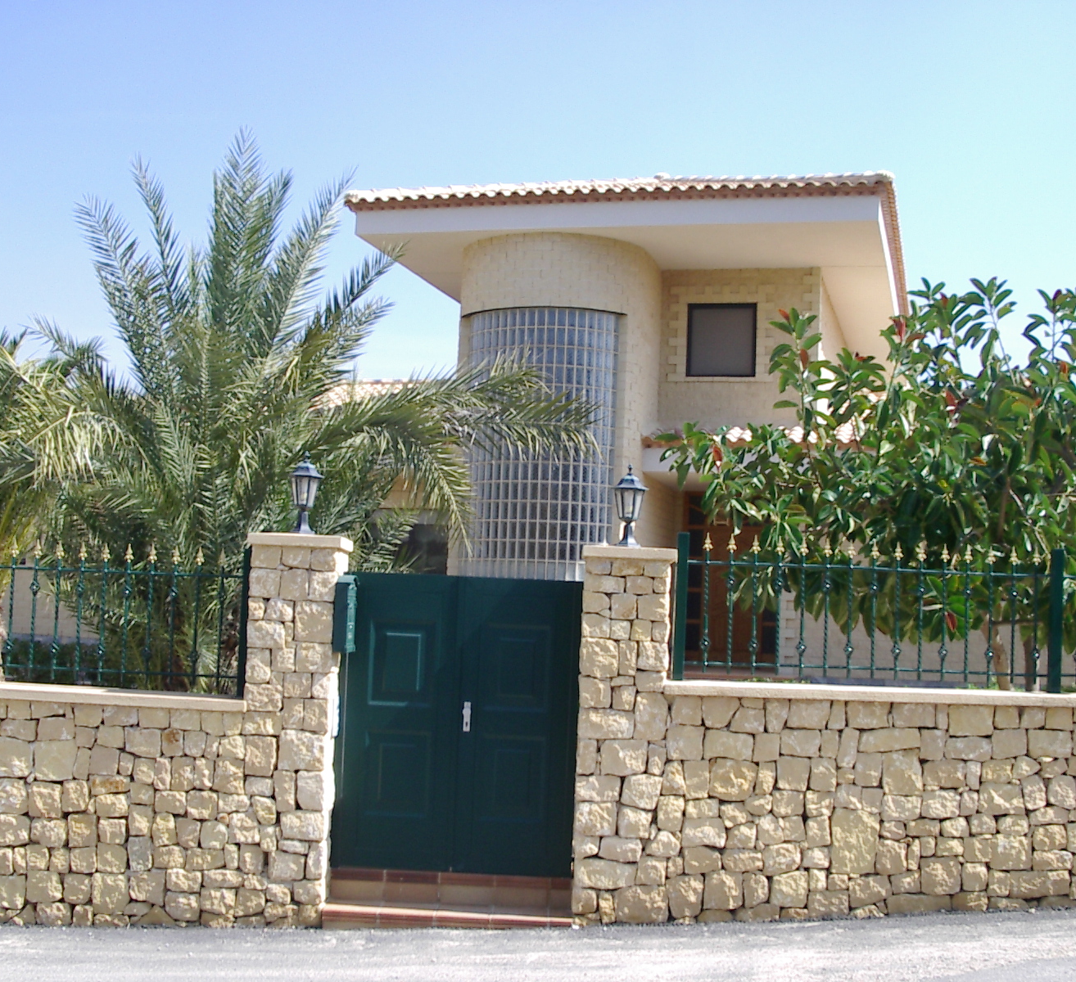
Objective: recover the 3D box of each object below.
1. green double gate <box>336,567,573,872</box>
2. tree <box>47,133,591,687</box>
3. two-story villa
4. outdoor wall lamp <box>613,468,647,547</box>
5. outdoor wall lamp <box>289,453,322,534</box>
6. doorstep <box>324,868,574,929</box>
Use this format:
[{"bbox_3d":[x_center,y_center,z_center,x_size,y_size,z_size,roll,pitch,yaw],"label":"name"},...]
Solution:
[{"bbox_3d":[-0.481,1.415,8.730,1.480,1.778,0.070,2,-3,5],"label":"green double gate"},{"bbox_3d":[-1.925,-0.480,11.654,4.169,4.793,4.038,2,-3,0],"label":"tree"},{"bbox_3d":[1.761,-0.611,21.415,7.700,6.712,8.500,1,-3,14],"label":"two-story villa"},{"bbox_3d":[0.555,0.096,8.709,0.205,0.490,0.200,2,-3,5],"label":"outdoor wall lamp"},{"bbox_3d":[-1.438,0.016,8.884,0.205,0.490,0.200,2,-3,5],"label":"outdoor wall lamp"},{"bbox_3d":[-0.514,2.438,8.603,1.520,0.280,0.420,2,-3,5],"label":"doorstep"}]

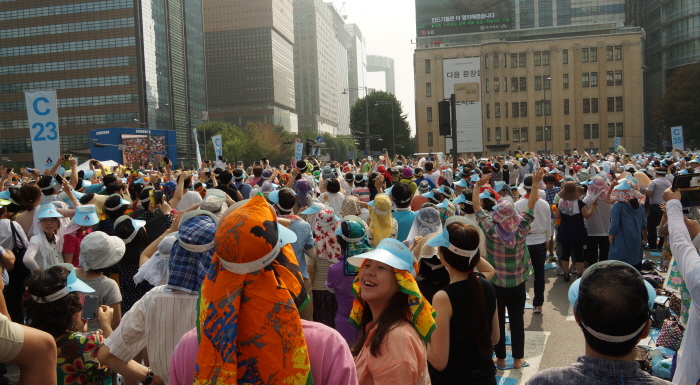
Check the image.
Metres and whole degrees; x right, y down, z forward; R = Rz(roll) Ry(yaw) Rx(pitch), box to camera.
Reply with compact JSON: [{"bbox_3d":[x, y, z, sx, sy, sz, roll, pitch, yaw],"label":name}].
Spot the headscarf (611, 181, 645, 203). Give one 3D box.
[{"bbox_3d":[3.360,0.012,6.350,0.330,0.280,0.290,-3,3,-24],"label":"headscarf"}]

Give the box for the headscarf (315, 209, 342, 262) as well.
[{"bbox_3d":[-0.217,0.445,5.300,0.250,0.520,0.260,-1,3,21],"label":"headscarf"}]

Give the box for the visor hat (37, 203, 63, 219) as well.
[{"bbox_3d":[-2.865,0.172,5.000,0.210,0.140,0.220,-4,3,-38],"label":"visor hat"}]

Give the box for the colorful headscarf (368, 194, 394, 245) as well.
[{"bbox_3d":[0.351,0.302,5.750,0.210,0.520,0.250,-4,3,-32],"label":"colorful headscarf"}]

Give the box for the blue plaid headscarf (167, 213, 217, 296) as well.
[{"bbox_3d":[-0.815,0.312,2.680,0.230,0.380,0.250,-3,3,-10],"label":"blue plaid headscarf"}]

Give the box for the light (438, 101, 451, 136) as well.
[{"bbox_3d":[2.973,-2.344,16.500,0.360,1.070,0.280,-2,3,8],"label":"light"}]

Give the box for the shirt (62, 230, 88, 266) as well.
[{"bbox_3d":[-2.522,0.629,5.000,0.440,0.600,0.260,-4,3,-25],"label":"shirt"}]

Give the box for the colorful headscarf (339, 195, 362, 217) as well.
[{"bbox_3d":[0.018,0.168,6.300,0.230,0.270,0.240,-4,3,-30],"label":"colorful headscarf"}]

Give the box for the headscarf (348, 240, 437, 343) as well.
[{"bbox_3d":[0.164,0.378,2.020,0.280,0.360,0.250,0,4,38],"label":"headscarf"}]

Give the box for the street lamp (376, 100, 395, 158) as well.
[{"bbox_3d":[5.355,-7.645,78.000,2.700,11.200,0.450,-2,3,0],"label":"street lamp"}]

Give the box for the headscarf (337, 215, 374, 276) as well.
[{"bbox_3d":[0.042,0.425,4.050,0.230,0.440,0.250,-4,3,-33],"label":"headscarf"}]

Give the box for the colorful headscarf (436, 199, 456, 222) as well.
[{"bbox_3d":[1.098,0.217,6.000,0.220,0.300,0.190,0,3,38],"label":"colorful headscarf"}]

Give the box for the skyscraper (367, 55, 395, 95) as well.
[{"bbox_3d":[32.065,-90.301,590.000,42.000,131.000,45.000,-2,3,10],"label":"skyscraper"}]

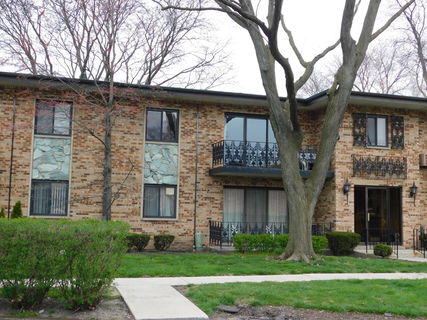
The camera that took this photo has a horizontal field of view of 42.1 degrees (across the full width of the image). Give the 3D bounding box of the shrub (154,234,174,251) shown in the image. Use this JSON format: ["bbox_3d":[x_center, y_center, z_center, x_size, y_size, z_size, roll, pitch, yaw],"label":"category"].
[{"bbox_3d":[-1.720,2.863,19.260,0.717,0.534,0.685,3,-5,-16],"label":"shrub"}]

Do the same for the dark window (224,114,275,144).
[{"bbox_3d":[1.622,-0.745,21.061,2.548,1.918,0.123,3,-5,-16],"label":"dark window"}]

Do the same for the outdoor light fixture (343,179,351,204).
[{"bbox_3d":[4.751,1.143,19.820,0.210,0.927,0.280,3,-5,-16],"label":"outdoor light fixture"}]

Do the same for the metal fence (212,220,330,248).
[{"bbox_3d":[2.082,2.675,19.948,4.158,0.854,1.320,3,-5,-17],"label":"metal fence"}]

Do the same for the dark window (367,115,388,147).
[{"bbox_3d":[6.093,-1.085,20.615,0.904,1.154,0.100,3,-5,-17],"label":"dark window"}]

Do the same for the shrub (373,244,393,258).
[{"bbox_3d":[5.454,2.900,17.821,0.607,0.423,0.603,3,-5,-16],"label":"shrub"}]

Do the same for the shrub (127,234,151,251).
[{"bbox_3d":[-2.478,2.742,18.472,0.769,0.589,0.720,3,-5,-17],"label":"shrub"}]

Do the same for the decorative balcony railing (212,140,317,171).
[{"bbox_3d":[2.145,-0.068,20.201,4.141,0.884,1.320,3,-5,-17],"label":"decorative balcony railing"}]

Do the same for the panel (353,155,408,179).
[{"bbox_3d":[6.068,0.247,20.357,2.243,0.790,0.096,3,-5,-16],"label":"panel"}]

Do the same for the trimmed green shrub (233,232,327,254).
[{"bbox_3d":[2.312,2.788,18.676,3.362,0.609,0.800,3,-5,-17],"label":"trimmed green shrub"}]

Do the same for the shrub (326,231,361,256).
[{"bbox_3d":[4.434,2.828,18.903,1.184,0.778,1.100,3,-5,-17],"label":"shrub"}]

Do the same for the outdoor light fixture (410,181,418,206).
[{"bbox_3d":[7.394,1.255,20.558,0.210,0.917,0.280,3,-5,-16],"label":"outdoor light fixture"}]

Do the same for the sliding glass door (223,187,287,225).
[{"bbox_3d":[1.582,2.080,20.622,2.592,2.082,0.120,3,-5,-17],"label":"sliding glass door"}]

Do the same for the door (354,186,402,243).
[{"bbox_3d":[6.074,2.066,20.388,1.993,2.111,0.110,3,-5,-17],"label":"door"}]

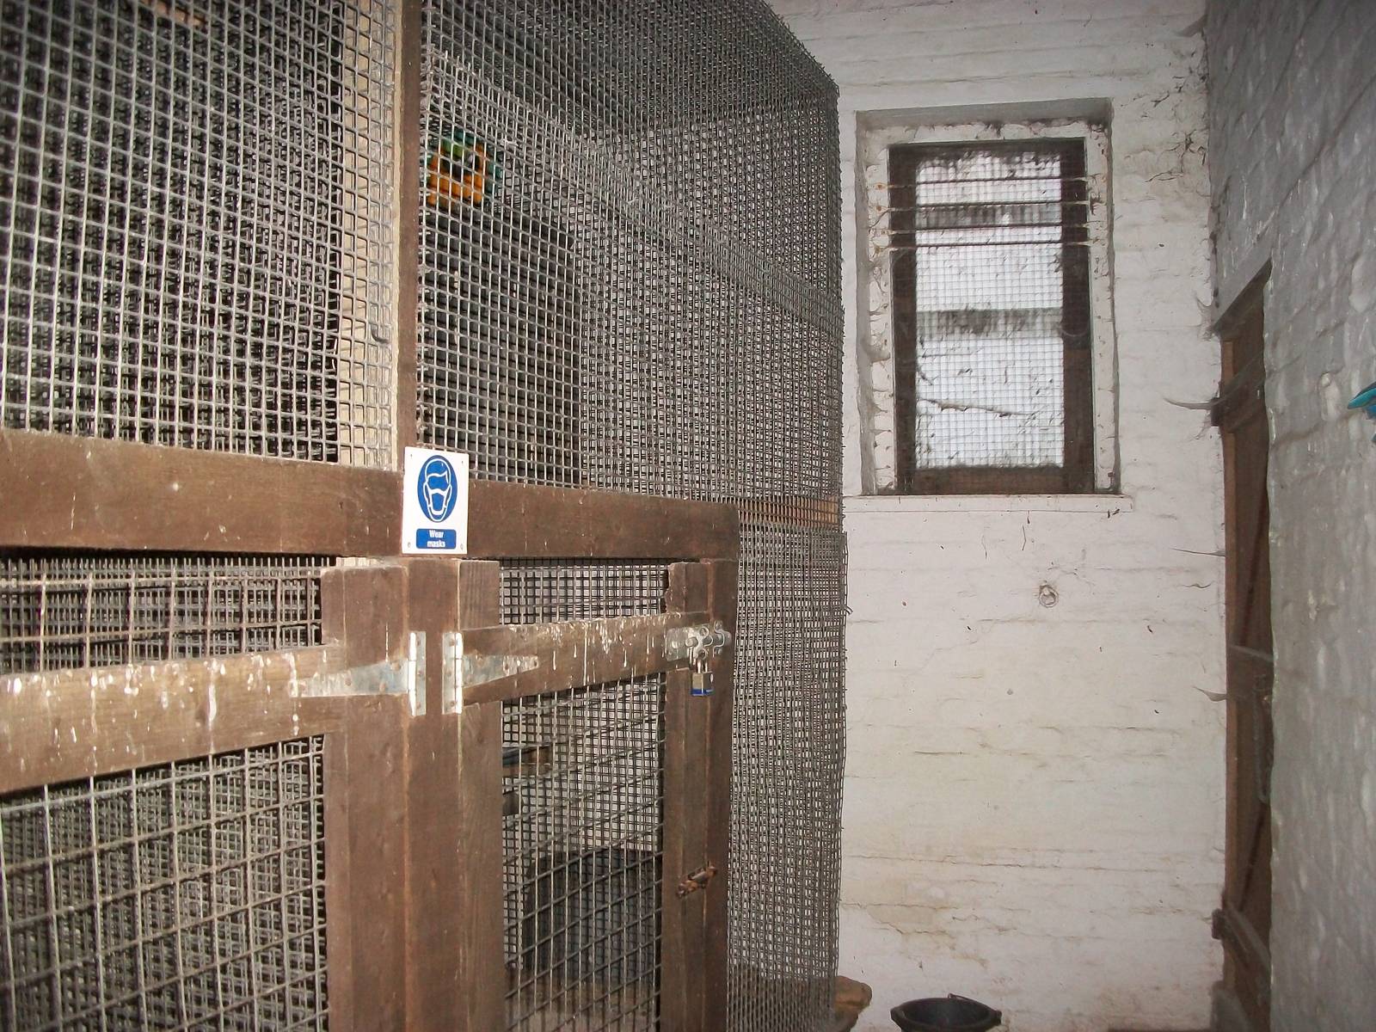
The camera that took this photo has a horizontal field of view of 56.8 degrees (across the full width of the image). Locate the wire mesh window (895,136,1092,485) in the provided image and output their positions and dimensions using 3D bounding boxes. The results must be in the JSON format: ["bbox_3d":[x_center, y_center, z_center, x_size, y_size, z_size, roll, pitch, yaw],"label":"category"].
[{"bbox_3d":[0.985,-0.640,4.155,0.622,1.153,0.070,-1,-2,9],"label":"wire mesh window"}]

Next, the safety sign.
[{"bbox_3d":[-0.308,-0.017,1.563,0.006,0.126,0.126,-1,-3,26],"label":"safety sign"}]

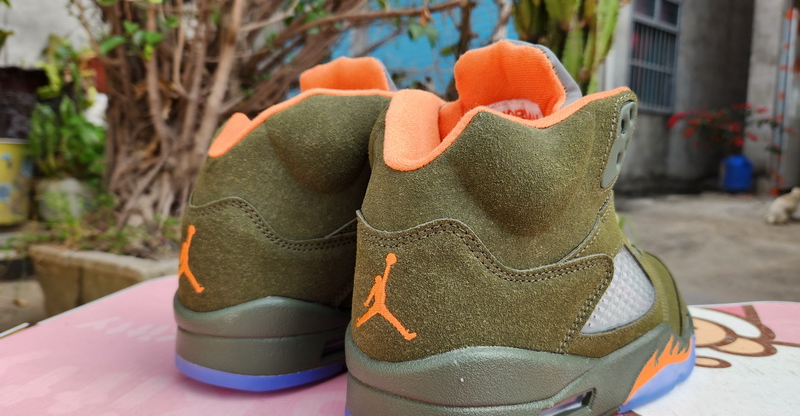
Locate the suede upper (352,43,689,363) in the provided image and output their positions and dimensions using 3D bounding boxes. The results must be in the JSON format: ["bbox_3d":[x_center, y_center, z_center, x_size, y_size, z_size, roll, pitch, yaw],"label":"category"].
[{"bbox_3d":[0.097,-0.010,0.310,0.288,0.157,0.107,-1,5,-43],"label":"suede upper"}]

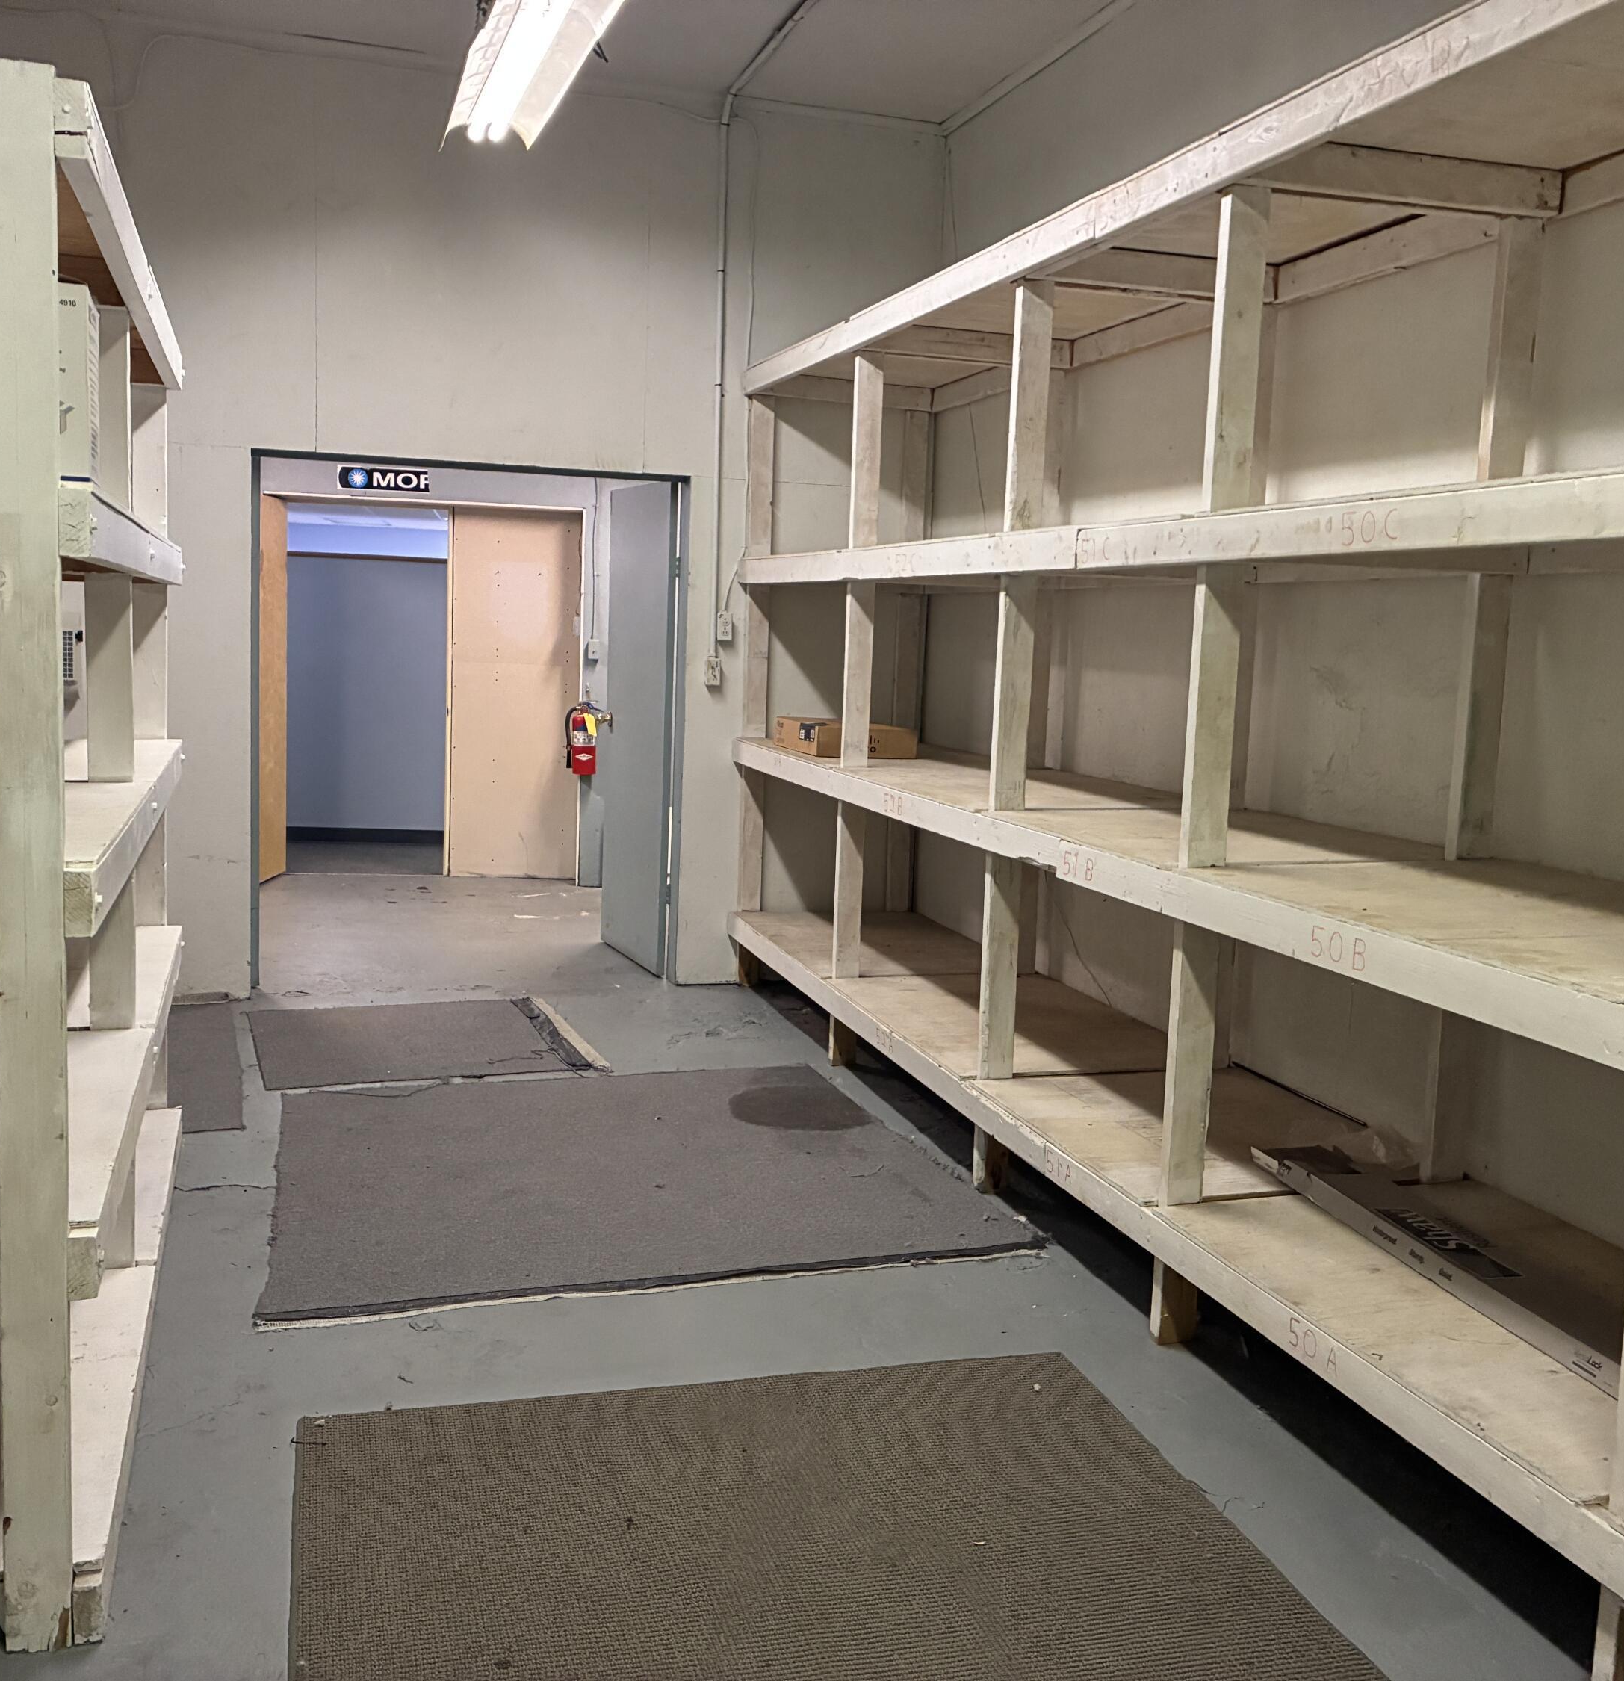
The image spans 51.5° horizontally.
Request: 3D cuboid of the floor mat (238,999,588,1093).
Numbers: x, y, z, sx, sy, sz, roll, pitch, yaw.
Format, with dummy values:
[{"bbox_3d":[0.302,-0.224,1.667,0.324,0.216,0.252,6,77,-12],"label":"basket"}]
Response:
[{"bbox_3d":[-1.452,0.716,6.101,1.064,0.012,1.126,-1,8,-21],"label":"floor mat"}]

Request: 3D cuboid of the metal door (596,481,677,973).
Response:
[{"bbox_3d":[-0.775,-0.513,7.580,0.050,2.104,0.856,-1,8,-24],"label":"metal door"}]

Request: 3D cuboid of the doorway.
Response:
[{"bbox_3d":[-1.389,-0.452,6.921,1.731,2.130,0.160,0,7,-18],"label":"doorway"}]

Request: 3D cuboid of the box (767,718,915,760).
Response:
[{"bbox_3d":[0.124,-0.399,6.527,0.380,0.106,0.664,0,7,-15],"label":"box"}]

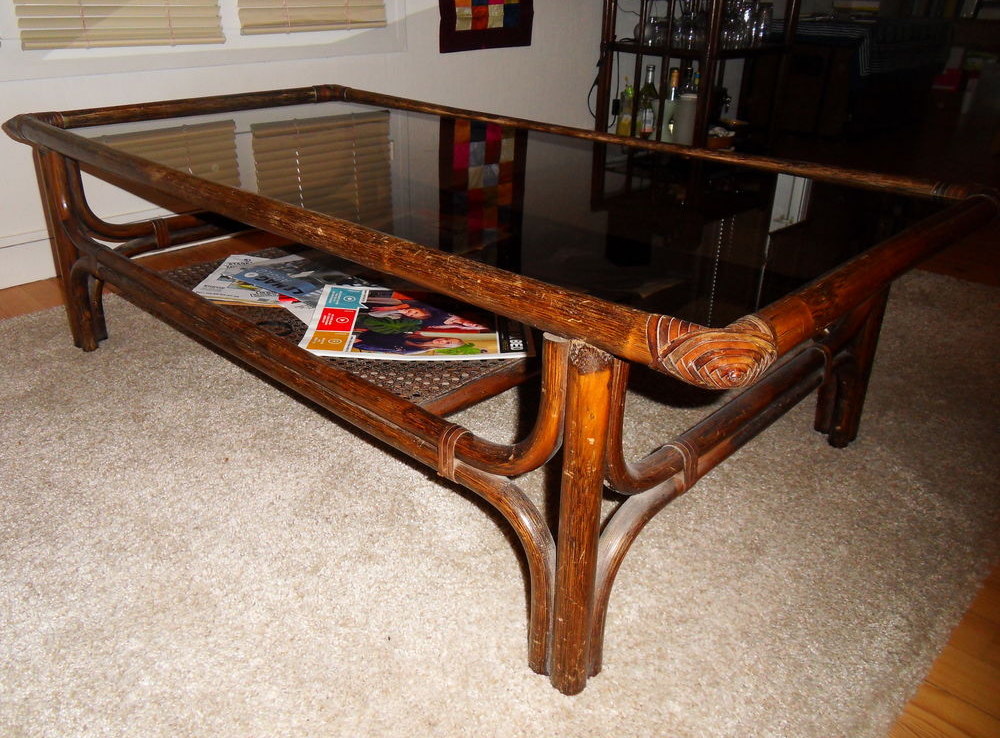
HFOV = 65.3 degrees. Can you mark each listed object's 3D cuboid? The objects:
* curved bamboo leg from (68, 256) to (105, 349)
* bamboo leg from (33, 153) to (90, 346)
[{"bbox_3d":[-0.804,-0.127,1.516,0.097,0.201,0.037,23,33,38],"label":"curved bamboo leg"},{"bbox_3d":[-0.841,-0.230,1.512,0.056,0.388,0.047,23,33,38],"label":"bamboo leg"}]

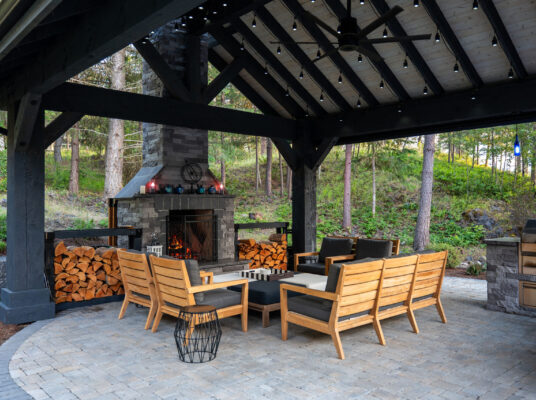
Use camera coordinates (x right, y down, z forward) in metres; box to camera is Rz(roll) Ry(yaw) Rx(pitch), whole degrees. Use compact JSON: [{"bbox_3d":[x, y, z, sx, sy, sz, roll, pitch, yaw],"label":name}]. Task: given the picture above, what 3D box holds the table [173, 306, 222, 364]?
[{"bbox_3d":[-0.647,1.242,4.188,0.445,0.450,0.445,0,-1,0],"label":"table"}]

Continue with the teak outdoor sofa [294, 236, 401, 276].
[{"bbox_3d":[1.225,1.066,7.309,0.840,0.870,1.460,1,-1,-40],"label":"teak outdoor sofa"}]

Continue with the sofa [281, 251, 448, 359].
[{"bbox_3d":[1.173,1.041,5.066,2.010,0.870,0.820,1,-1,-40],"label":"sofa"}]

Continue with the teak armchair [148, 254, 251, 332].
[{"bbox_3d":[-0.758,1.041,5.000,0.840,0.870,0.710,1,-1,-40],"label":"teak armchair"}]

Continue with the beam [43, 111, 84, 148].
[{"bbox_3d":[-2.758,-0.973,5.997,0.200,0.210,0.660,-1,42,50],"label":"beam"}]

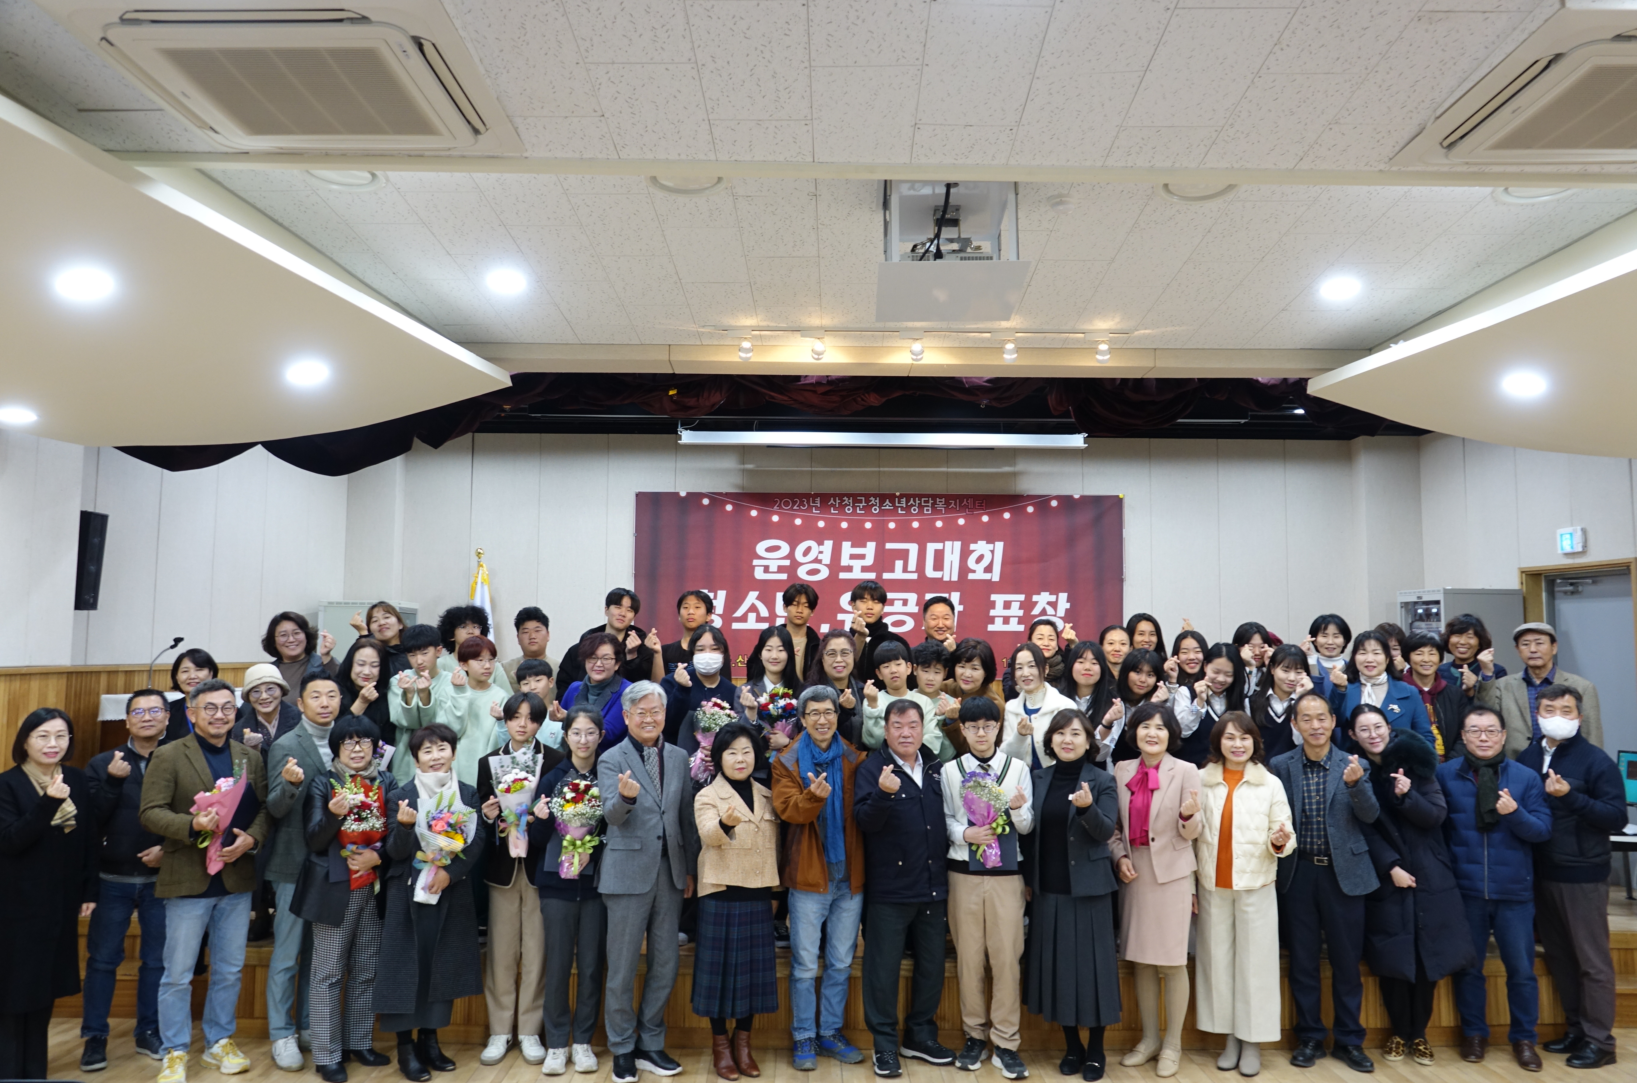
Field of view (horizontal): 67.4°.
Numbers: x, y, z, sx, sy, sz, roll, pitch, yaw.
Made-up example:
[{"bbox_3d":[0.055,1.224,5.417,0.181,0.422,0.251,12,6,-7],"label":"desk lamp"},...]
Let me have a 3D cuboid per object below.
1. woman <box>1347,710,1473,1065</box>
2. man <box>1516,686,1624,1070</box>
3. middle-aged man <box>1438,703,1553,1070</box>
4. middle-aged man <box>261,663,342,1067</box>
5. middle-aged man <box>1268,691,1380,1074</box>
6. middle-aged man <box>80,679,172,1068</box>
[{"bbox_3d":[2.809,1.598,5.838,0.500,1.613,0.380,-2,-5,23],"label":"woman"},{"bbox_3d":[3.551,1.550,5.777,0.380,1.704,0.460,5,-7,-43],"label":"man"},{"bbox_3d":[3.191,1.608,5.818,0.500,1.670,0.380,-1,-5,20],"label":"middle-aged man"},{"bbox_3d":[-2.429,1.515,5.822,0.500,1.770,0.350,3,-6,-27],"label":"middle-aged man"},{"bbox_3d":[2.359,1.572,5.755,0.500,1.720,0.380,-1,-5,15],"label":"middle-aged man"},{"bbox_3d":[-3.189,1.537,5.710,0.470,1.670,0.350,3,-5,-26],"label":"middle-aged man"}]

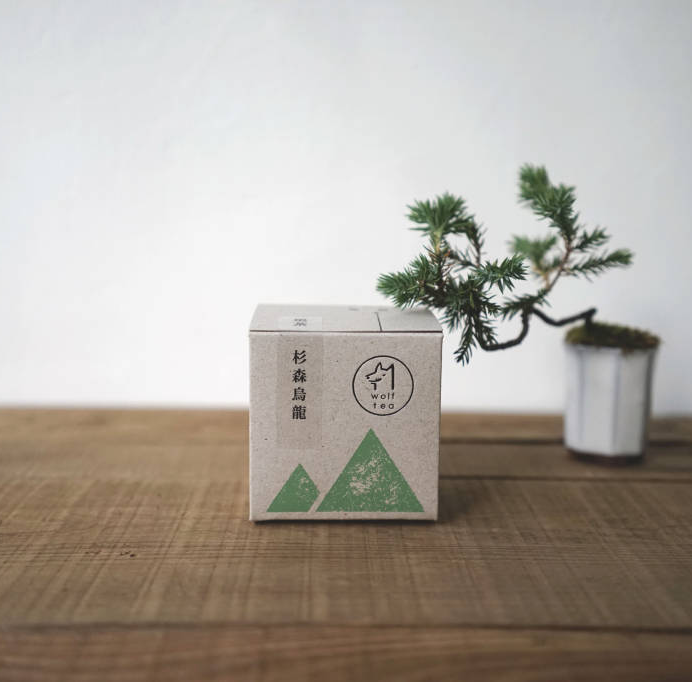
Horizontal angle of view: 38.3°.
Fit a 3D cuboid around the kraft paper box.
[{"bbox_3d":[-0.001,0.034,0.508,0.090,0.092,0.076,0,11,-1],"label":"kraft paper box"}]

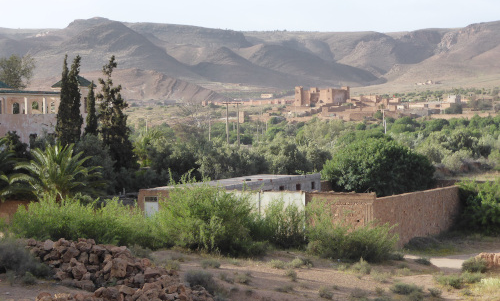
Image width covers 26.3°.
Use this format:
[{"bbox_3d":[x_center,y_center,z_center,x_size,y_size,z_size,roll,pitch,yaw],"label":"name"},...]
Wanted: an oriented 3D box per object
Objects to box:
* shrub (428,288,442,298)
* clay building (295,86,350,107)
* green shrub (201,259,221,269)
[{"bbox_3d":[7.495,5.738,43.191,0.566,0.376,0.509,0,3,0],"label":"shrub"},{"bbox_3d":[44.642,-33.343,660.000,25.500,13.200,24.500,1,3,24],"label":"clay building"},{"bbox_3d":[-1.681,4.853,45.500,0.850,0.340,0.720,0,2,0],"label":"green shrub"}]

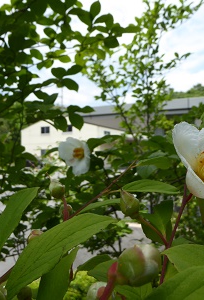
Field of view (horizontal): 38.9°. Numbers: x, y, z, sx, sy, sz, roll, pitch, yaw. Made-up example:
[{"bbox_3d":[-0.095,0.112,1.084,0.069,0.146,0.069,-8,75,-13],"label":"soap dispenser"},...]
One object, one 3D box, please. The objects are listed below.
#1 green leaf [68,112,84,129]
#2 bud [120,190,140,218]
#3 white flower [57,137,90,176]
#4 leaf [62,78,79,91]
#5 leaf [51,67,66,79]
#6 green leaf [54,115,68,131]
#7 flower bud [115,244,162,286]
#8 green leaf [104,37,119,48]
[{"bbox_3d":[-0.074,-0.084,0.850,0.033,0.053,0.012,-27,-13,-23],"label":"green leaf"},{"bbox_3d":[0.018,0.035,0.185,0.011,0.018,0.011,-34,-5,-3],"label":"bud"},{"bbox_3d":[-0.046,0.009,0.480,0.056,0.061,0.034,0,-3,-31],"label":"white flower"},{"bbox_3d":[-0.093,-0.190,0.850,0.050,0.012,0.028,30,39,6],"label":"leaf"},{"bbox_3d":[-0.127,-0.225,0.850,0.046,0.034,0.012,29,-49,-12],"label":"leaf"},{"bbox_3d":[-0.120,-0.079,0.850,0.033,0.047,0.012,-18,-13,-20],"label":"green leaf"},{"bbox_3d":[0.018,0.056,0.140,0.020,0.018,0.018,-21,-13,1],"label":"flower bud"},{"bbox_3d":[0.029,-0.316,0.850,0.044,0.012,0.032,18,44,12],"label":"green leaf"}]

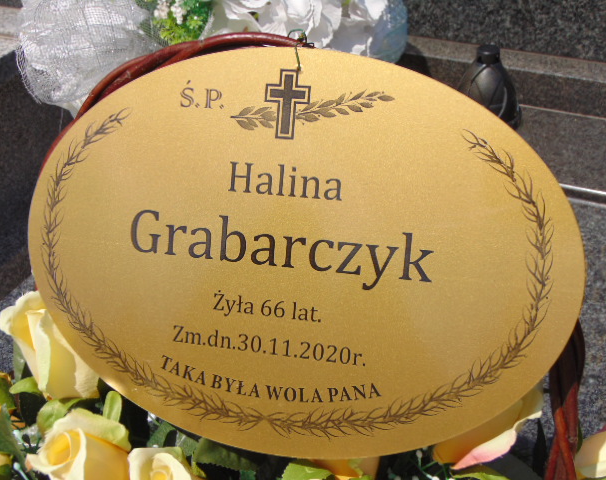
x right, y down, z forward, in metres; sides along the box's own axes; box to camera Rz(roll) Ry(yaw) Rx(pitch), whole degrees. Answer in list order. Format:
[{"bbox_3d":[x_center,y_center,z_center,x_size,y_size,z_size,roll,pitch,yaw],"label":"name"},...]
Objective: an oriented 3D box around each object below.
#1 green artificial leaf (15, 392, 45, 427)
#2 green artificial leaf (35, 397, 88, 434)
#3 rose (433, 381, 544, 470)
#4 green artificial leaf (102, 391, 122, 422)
[{"bbox_3d":[-0.159,0.099,0.540,0.018,0.019,0.012,-14,35,-2],"label":"green artificial leaf"},{"bbox_3d":[-0.139,0.101,0.530,0.029,0.019,0.015,-15,35,-4],"label":"green artificial leaf"},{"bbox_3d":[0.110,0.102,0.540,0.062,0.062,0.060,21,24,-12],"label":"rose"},{"bbox_3d":[-0.111,0.096,0.535,0.012,0.019,0.008,-5,22,-4],"label":"green artificial leaf"}]

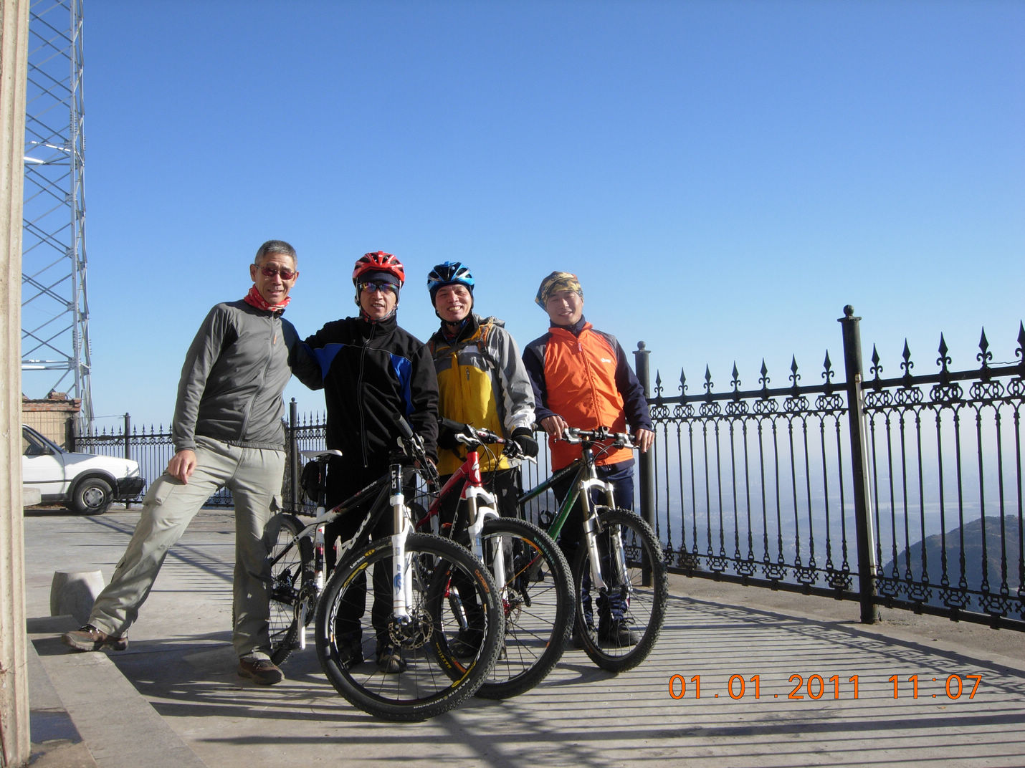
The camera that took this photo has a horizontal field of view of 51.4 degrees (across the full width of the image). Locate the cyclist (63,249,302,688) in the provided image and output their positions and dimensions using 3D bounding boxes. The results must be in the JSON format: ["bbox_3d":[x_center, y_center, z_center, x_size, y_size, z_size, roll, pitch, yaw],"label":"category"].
[{"bbox_3d":[-1.360,0.315,4.470,0.980,1.810,0.520,0,-4,-20],"label":"cyclist"}]

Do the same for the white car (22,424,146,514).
[{"bbox_3d":[-8.030,1.351,16.600,4.400,1.420,1.680,0,-4,-22],"label":"white car"}]

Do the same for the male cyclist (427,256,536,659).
[{"bbox_3d":[-0.130,0.326,4.830,0.560,1.790,0.550,-1,-4,3],"label":"male cyclist"}]

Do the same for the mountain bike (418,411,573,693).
[{"bbox_3d":[-0.199,0.685,4.459,0.580,1.030,1.725,0,-4,-21],"label":"mountain bike"}]

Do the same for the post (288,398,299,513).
[{"bbox_3d":[-2.872,0.994,14.000,0.115,1.630,0.115,-1,-4,0],"label":"post"}]

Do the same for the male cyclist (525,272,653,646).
[{"bbox_3d":[0.360,0.348,5.000,0.620,1.750,0.520,-1,-4,-4],"label":"male cyclist"}]

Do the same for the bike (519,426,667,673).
[{"bbox_3d":[0.177,0.709,4.870,0.600,1.020,1.725,1,-4,-34],"label":"bike"}]

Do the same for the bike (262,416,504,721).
[{"bbox_3d":[-0.676,0.677,4.205,0.580,1.030,1.695,2,-5,-38],"label":"bike"}]

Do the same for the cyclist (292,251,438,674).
[{"bbox_3d":[-0.640,0.316,4.520,0.630,1.790,0.500,-1,-4,-4],"label":"cyclist"}]

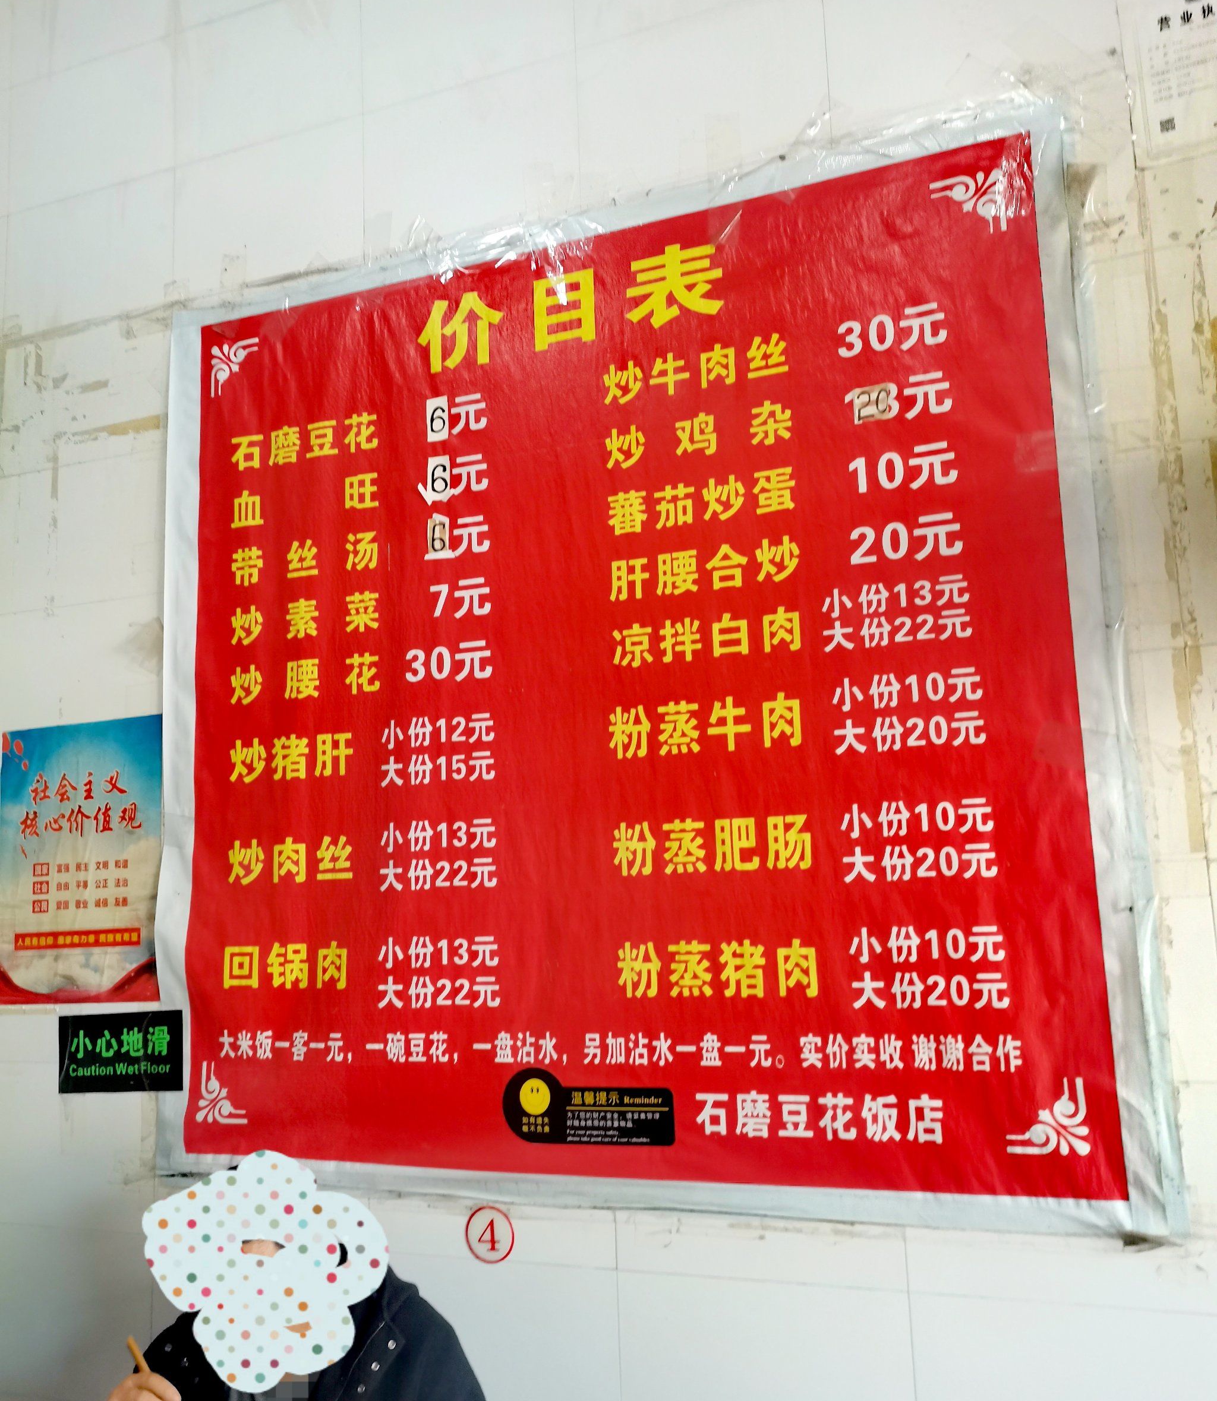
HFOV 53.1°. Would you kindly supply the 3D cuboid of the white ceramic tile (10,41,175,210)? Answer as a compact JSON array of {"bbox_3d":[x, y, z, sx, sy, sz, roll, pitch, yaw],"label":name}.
[{"bbox_3d":[-1.117,-1.234,2.634,0.450,0.300,0.010,-5,-9,20],"label":"white ceramic tile"}]

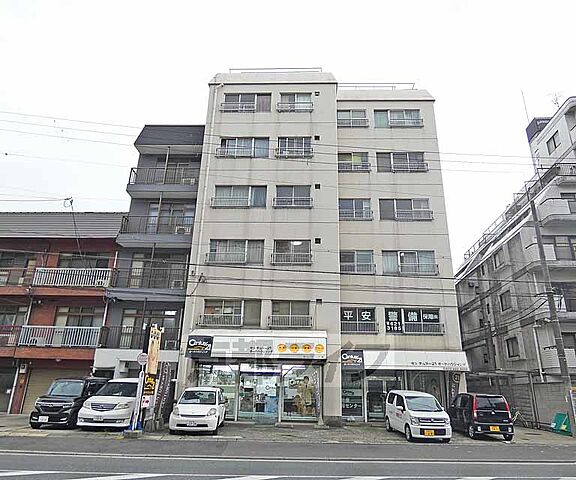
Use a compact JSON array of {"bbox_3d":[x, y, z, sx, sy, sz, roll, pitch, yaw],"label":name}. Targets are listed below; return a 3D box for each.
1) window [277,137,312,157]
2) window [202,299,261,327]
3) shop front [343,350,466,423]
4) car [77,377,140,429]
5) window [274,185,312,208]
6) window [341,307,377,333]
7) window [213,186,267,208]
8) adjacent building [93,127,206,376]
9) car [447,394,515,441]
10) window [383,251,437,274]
[{"bbox_3d":[0.369,-5.200,21.216,2.042,1.336,0.280,0,-20,2],"label":"window"},{"bbox_3d":[-2.501,3.277,17.098,2.608,1.213,0.200,1,-18,2],"label":"window"},{"bbox_3d":[5.527,6.960,18.142,5.919,3.321,1.050,0,-20,2],"label":"shop front"},{"bbox_3d":[-6.914,7.056,16.711,1.820,1.790,4.800,1,-19,0],"label":"car"},{"bbox_3d":[0.296,-2.342,20.466,1.906,1.358,0.150,0,-19,2],"label":"window"},{"bbox_3d":[3.639,4.154,19.732,1.870,1.318,0.150,0,-19,2],"label":"window"},{"bbox_3d":[-2.364,-2.117,18.832,2.613,1.229,0.200,1,-18,2],"label":"window"},{"bbox_3d":[-6.951,1.731,23.805,4.111,16.513,8.000,0,-20,2],"label":"adjacent building"},{"bbox_3d":[7.652,7.051,15.553,1.475,1.630,3.395,0,-19,4],"label":"car"},{"bbox_3d":[6.532,1.217,20.635,2.812,1.336,0.150,0,-19,2],"label":"window"}]

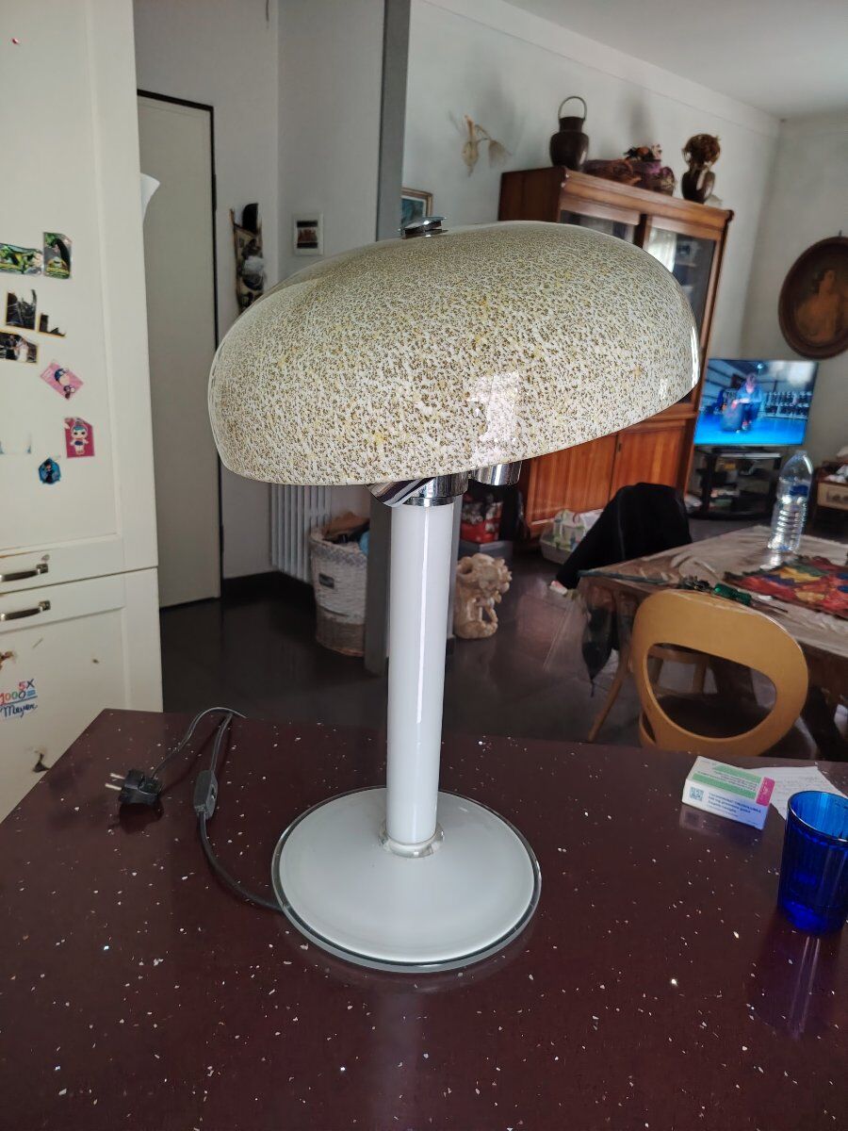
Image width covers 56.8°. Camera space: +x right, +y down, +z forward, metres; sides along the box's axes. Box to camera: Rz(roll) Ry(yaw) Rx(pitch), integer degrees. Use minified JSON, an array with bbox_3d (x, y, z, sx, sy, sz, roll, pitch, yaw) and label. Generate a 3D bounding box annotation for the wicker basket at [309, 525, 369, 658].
[{"bbox_3d":[-0.266,0.096,3.428,0.420,0.480,0.420,3,17,-1],"label":"wicker basket"}]

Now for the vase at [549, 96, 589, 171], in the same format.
[{"bbox_3d":[0.925,-2.682,4.906,0.240,0.445,0.240,3,17,-1],"label":"vase"}]

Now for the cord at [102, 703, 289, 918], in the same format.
[{"bbox_3d":[-0.202,0.204,0.773,0.200,0.045,0.320,3,17,0],"label":"cord"}]

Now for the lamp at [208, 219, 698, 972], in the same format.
[{"bbox_3d":[0.013,0.022,0.594,0.352,0.518,0.352,3,17,0],"label":"lamp"}]

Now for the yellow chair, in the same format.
[{"bbox_3d":[0.737,0.413,2.066,0.450,0.790,0.490,13,20,28],"label":"yellow chair"}]

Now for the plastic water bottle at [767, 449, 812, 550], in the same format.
[{"bbox_3d":[1.127,-0.198,2.386,0.090,0.295,0.090,-11,22,-38],"label":"plastic water bottle"}]

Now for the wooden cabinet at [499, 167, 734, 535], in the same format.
[{"bbox_3d":[1.353,-1.510,5.838,1.920,2.294,0.530,-11,22,-38],"label":"wooden cabinet"}]

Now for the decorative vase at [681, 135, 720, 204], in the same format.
[{"bbox_3d":[2.075,-2.928,5.828,0.275,0.500,0.275,-11,22,-38],"label":"decorative vase"}]

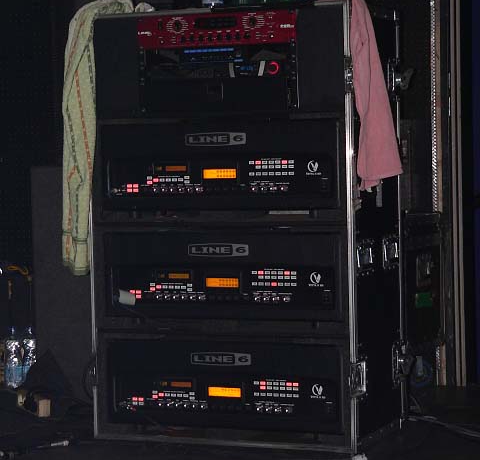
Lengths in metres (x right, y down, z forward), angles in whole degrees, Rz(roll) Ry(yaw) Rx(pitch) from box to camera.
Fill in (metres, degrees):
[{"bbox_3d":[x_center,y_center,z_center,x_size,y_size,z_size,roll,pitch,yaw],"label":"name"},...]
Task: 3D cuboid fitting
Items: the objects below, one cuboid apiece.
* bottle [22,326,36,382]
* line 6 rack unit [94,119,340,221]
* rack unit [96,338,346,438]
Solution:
[{"bbox_3d":[-0.750,0.457,5.550,0.062,0.222,0.062,-1,2,0],"label":"bottle"},{"bbox_3d":[-0.015,-0.178,4.479,0.748,0.280,0.290,0,2,23],"label":"line 6 rack unit"},{"bbox_3d":[-0.003,0.441,4.501,0.751,0.272,0.290,0,2,23],"label":"rack unit"}]

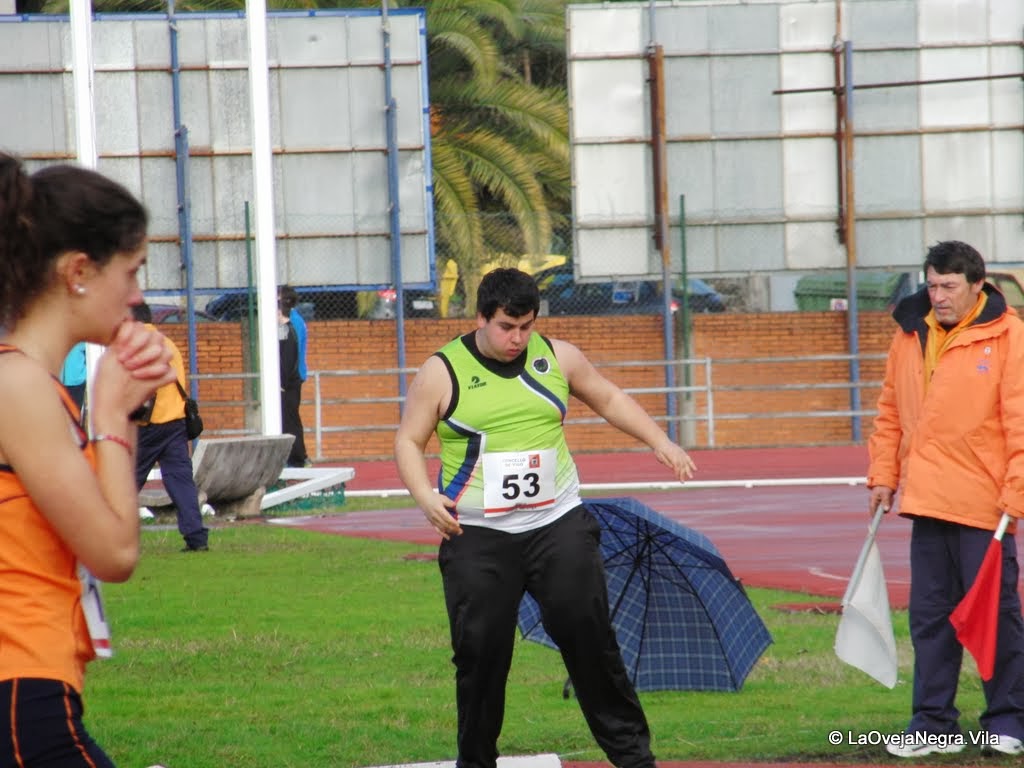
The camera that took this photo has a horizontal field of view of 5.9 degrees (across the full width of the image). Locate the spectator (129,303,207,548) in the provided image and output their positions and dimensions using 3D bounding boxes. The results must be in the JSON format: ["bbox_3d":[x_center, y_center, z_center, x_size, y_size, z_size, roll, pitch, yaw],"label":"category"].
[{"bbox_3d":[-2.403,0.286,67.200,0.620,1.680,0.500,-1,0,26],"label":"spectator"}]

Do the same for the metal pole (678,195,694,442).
[{"bbox_3d":[1.845,-0.671,105.700,0.055,2.660,0.055,-2,0,0],"label":"metal pole"}]

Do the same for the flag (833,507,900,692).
[{"bbox_3d":[1.174,0.704,33.100,0.205,0.610,0.150,-2,0,6],"label":"flag"}]

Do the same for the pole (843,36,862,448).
[{"bbox_3d":[3.598,-1.509,105.500,0.095,4.230,0.095,-2,0,0],"label":"pole"}]

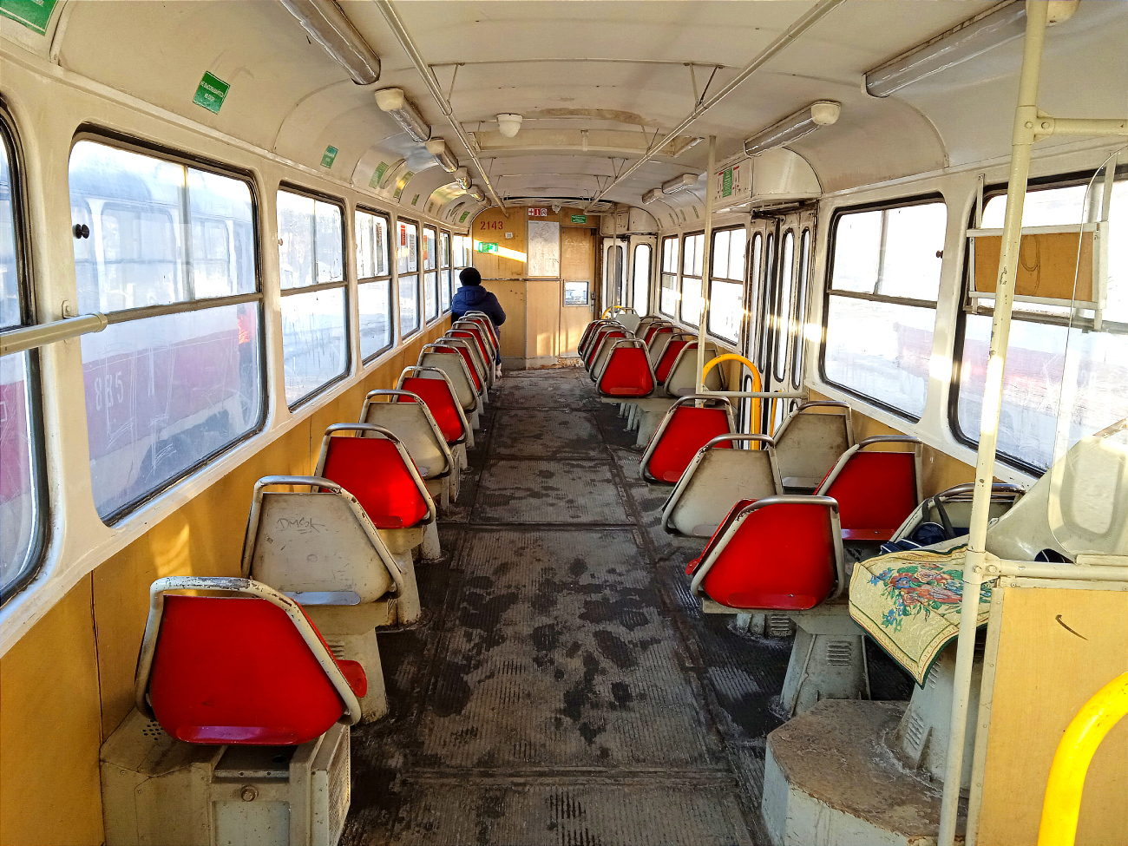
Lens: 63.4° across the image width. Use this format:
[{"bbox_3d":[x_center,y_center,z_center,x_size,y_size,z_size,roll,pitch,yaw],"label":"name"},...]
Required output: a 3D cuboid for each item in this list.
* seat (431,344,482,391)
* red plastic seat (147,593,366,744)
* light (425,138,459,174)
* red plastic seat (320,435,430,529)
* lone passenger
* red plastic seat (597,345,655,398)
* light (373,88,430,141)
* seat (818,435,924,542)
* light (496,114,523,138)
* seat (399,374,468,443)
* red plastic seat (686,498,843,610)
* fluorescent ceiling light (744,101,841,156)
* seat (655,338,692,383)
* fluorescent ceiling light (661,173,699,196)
[{"bbox_3d":[-0.779,-0.397,6.488,0.410,0.370,0.490,1,10,-2],"label":"seat"},{"bbox_3d":[-0.641,0.467,1.948,0.420,0.390,0.440,1,10,-2],"label":"red plastic seat"},{"bbox_3d":[-0.676,-1.496,5.143,0.115,0.092,1.000,1,10,-2],"label":"light"},{"bbox_3d":[-0.677,0.176,3.367,0.410,0.370,0.490,1,10,-2],"label":"red plastic seat"},{"bbox_3d":[-0.951,-1.096,10.225,0.570,1.279,0.880,1,10,-2],"label":"lone passenger"},{"bbox_3d":[0.464,-0.408,6.882,0.420,0.390,0.440,1,10,-2],"label":"red plastic seat"},{"bbox_3d":[-0.629,-1.214,3.632,0.105,0.085,0.970,-7,11,-1],"label":"light"},{"bbox_3d":[1.141,0.235,3.434,0.420,0.390,0.440,1,10,-2],"label":"seat"},{"bbox_3d":[-0.252,-1.380,4.234,0.127,0.110,0.127,1,10,-2],"label":"light"},{"bbox_3d":[-0.726,-0.101,4.876,0.410,0.370,0.490,1,10,-2],"label":"seat"},{"bbox_3d":[0.569,0.327,2.671,0.410,0.370,0.520,1,10,-2],"label":"red plastic seat"},{"bbox_3d":[0.953,-1.234,3.906,0.115,0.092,1.030,1,10,-2],"label":"fluorescent ceiling light"},{"bbox_3d":[0.962,-0.540,7.670,0.420,0.390,0.440,1,10,-2],"label":"seat"},{"bbox_3d":[0.844,-1.748,6.712,0.115,0.092,1.000,1,10,-2],"label":"fluorescent ceiling light"}]

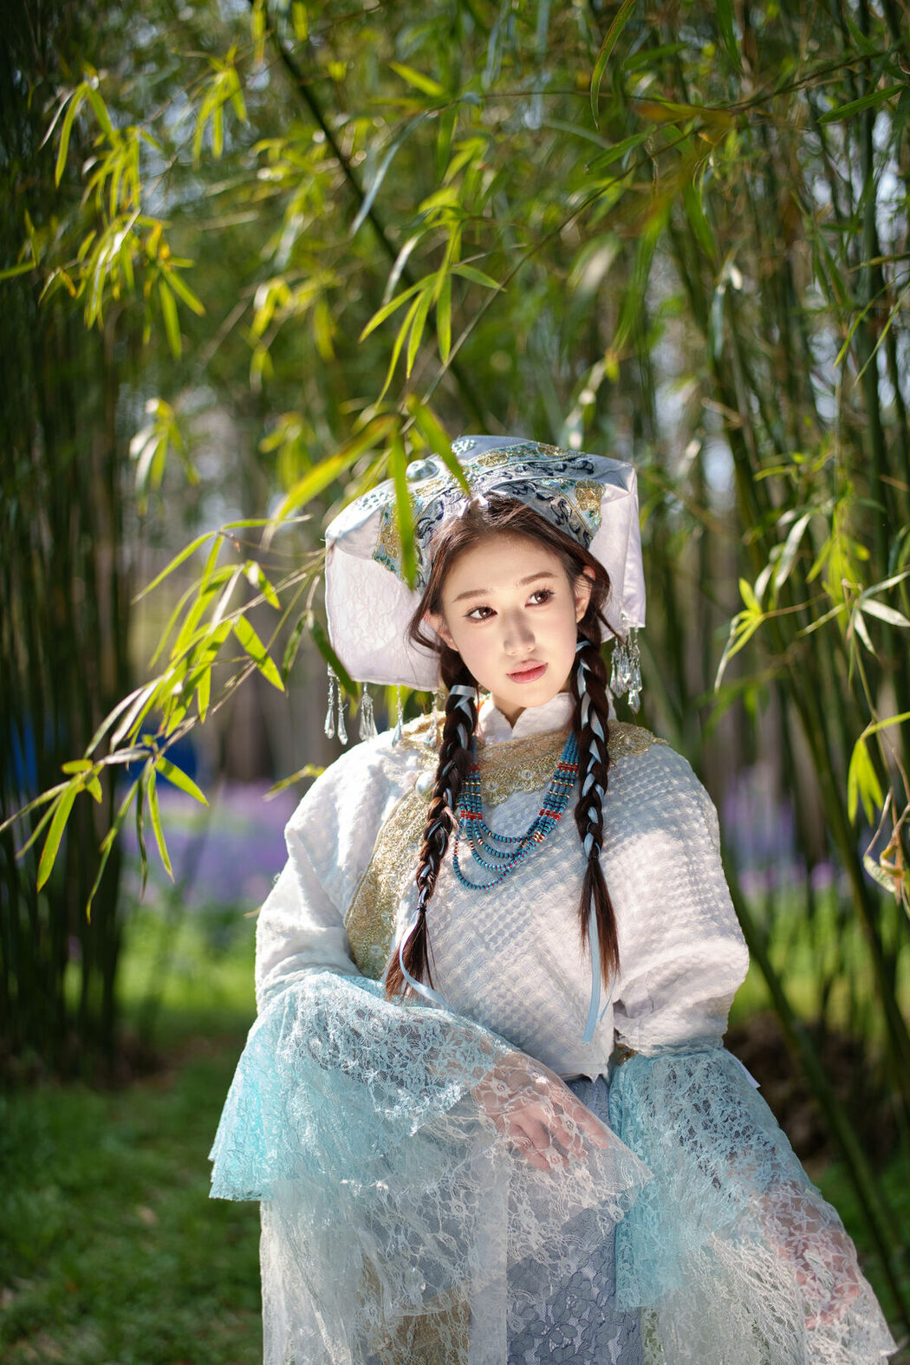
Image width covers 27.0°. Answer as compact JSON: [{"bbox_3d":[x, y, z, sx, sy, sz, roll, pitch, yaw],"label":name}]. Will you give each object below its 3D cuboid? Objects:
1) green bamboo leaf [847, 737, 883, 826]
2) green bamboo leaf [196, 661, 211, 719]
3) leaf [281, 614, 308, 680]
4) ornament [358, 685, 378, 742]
[{"bbox_3d":[0.450,0.107,2.080,0.040,0.095,0.025,0,-1,0],"label":"green bamboo leaf"},{"bbox_3d":[-0.249,0.008,1.880,0.014,0.059,0.012,6,0,0],"label":"green bamboo leaf"},{"bbox_3d":[-0.160,-0.036,1.900,0.013,0.070,0.014,18,0,0],"label":"leaf"},{"bbox_3d":[-0.089,0.031,1.950,0.021,0.058,0.016,0,-1,0],"label":"ornament"}]

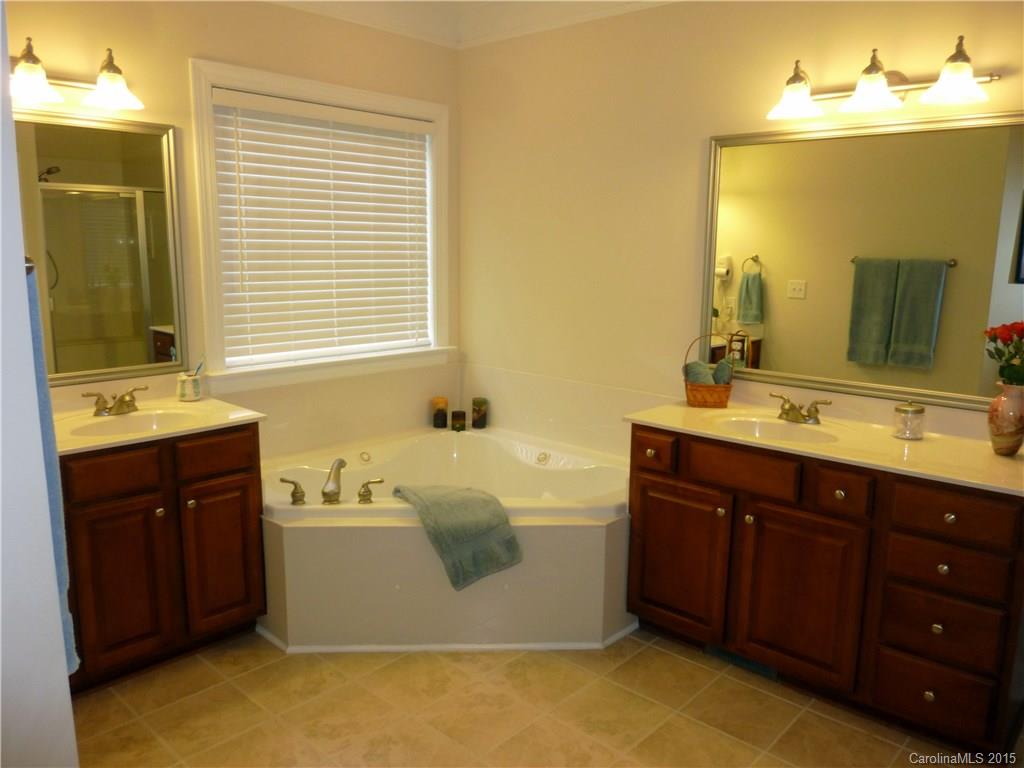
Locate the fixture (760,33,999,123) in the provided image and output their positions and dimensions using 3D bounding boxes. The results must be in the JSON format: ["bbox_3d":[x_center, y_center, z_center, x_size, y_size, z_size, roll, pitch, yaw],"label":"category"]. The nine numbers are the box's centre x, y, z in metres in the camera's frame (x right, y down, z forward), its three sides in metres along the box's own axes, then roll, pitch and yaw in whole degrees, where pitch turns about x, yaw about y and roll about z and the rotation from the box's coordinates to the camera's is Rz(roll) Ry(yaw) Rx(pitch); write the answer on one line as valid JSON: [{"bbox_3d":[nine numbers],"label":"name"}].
[{"bbox_3d":[1.211,-0.997,2.446,0.690,0.200,0.210,9,13,42],"label":"fixture"}]

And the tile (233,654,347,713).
[{"bbox_3d":[-0.759,1.028,2.551,0.302,0.010,0.302,9,13,42],"label":"tile"}]

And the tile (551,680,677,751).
[{"bbox_3d":[0.326,1.071,2.406,0.300,0.012,0.300,10,13,42],"label":"tile"}]

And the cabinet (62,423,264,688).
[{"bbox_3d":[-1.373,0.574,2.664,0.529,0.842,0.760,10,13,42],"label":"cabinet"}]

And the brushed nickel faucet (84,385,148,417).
[{"bbox_3d":[-1.462,0.067,2.742,0.125,0.082,0.228,10,13,42],"label":"brushed nickel faucet"}]

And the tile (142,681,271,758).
[{"bbox_3d":[-0.960,1.060,2.335,0.302,0.010,0.302,9,13,42],"label":"tile"}]

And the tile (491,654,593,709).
[{"bbox_3d":[0.103,1.034,2.609,0.300,0.012,0.300,10,13,42],"label":"tile"}]

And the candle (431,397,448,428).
[{"bbox_3d":[-0.390,0.156,4.015,0.080,0.152,0.080,0,10,-3],"label":"candle"}]

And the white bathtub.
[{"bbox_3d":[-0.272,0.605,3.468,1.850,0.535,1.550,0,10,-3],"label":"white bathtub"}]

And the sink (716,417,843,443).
[{"bbox_3d":[0.935,0.222,2.609,0.440,0.140,0.350,9,13,42],"label":"sink"}]

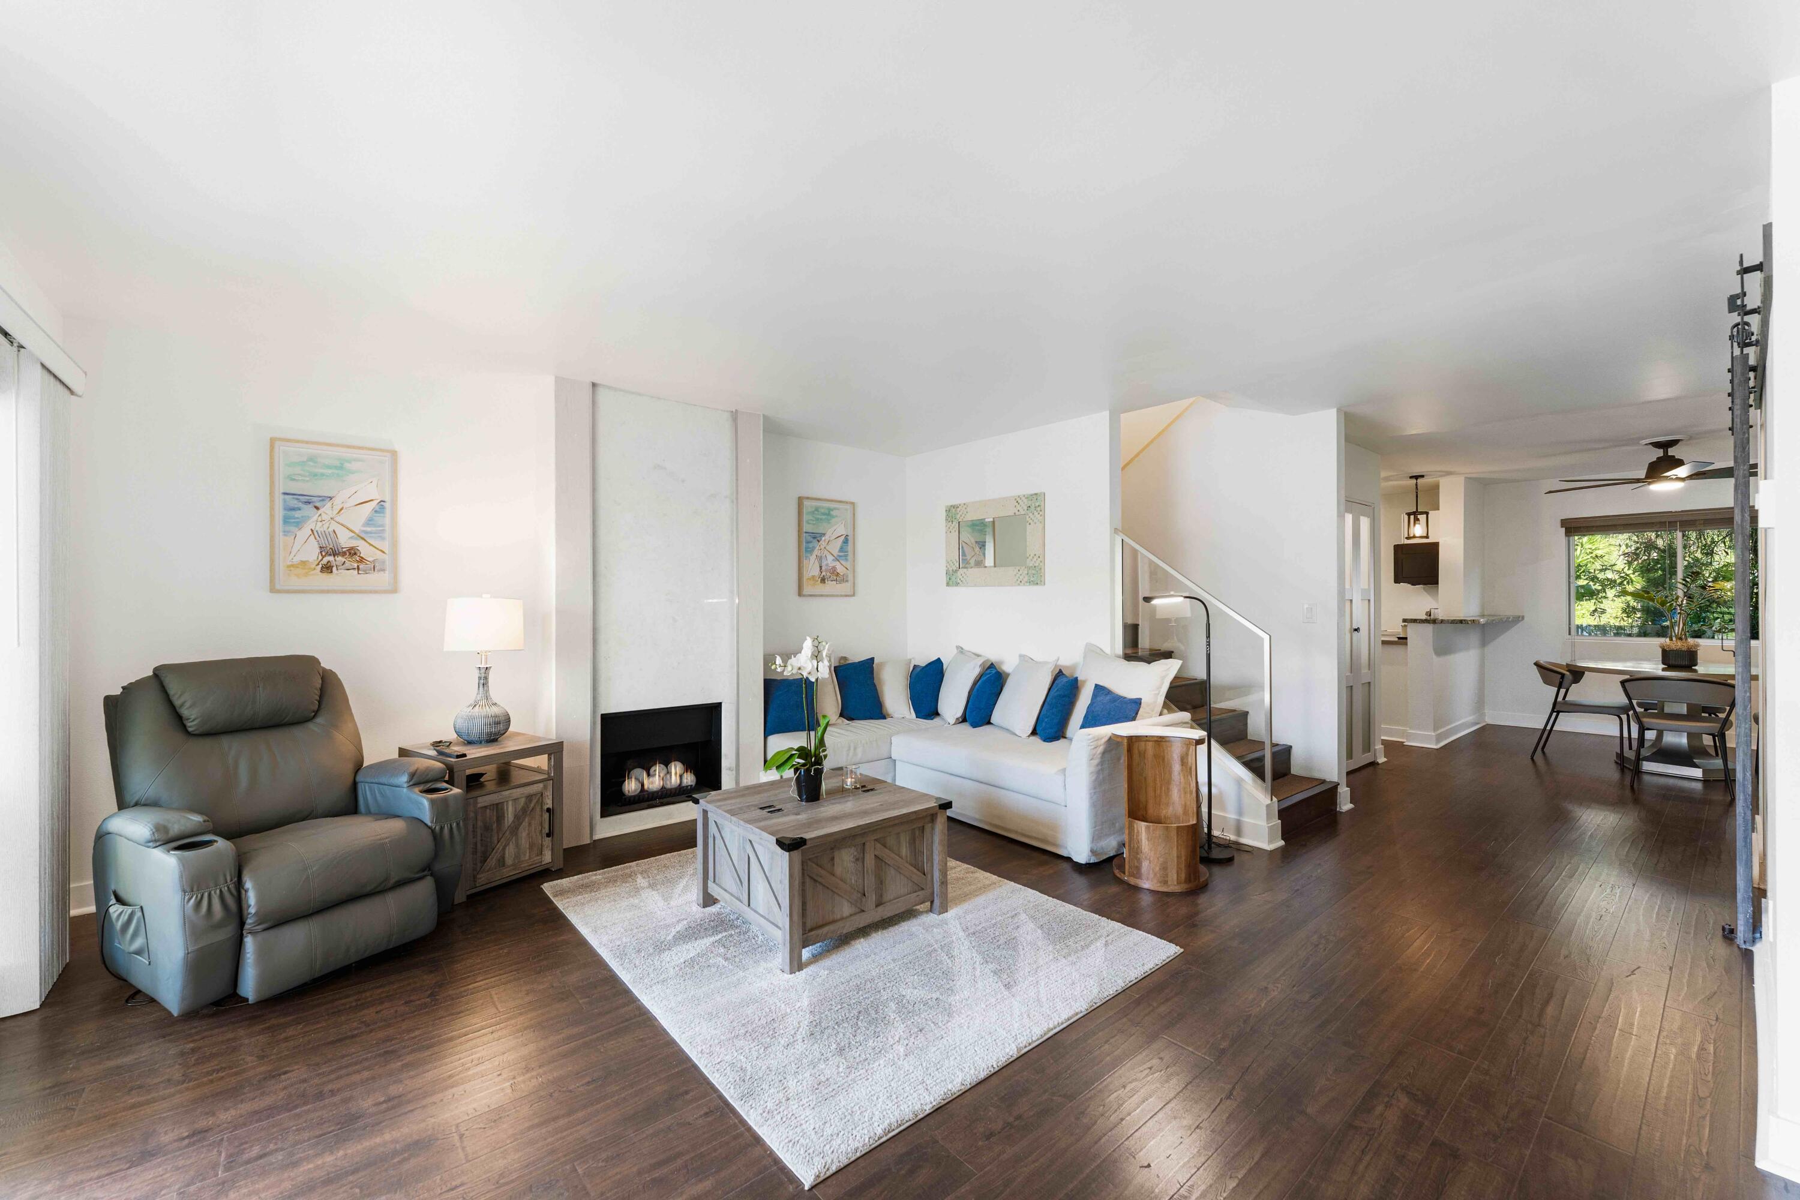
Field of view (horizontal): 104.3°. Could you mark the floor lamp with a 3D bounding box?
[{"bbox_3d":[1.459,0.633,3.541,0.450,1.310,0.230,0,0,18],"label":"floor lamp"}]

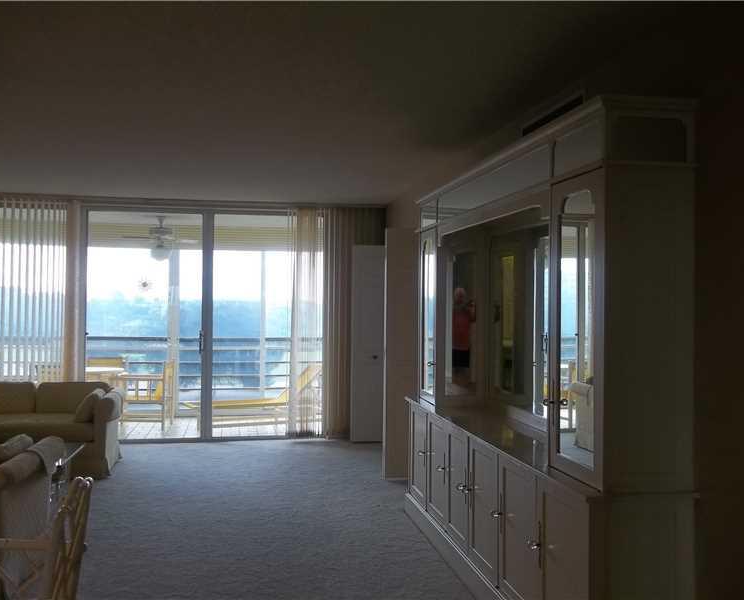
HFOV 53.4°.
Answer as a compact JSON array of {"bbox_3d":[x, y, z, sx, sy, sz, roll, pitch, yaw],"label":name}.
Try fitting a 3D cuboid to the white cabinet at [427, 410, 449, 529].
[{"bbox_3d":[0.541,0.974,4.257,0.348,0.581,0.414,1,-1,-11],"label":"white cabinet"}]

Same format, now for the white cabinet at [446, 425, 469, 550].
[{"bbox_3d":[0.615,0.969,3.865,0.348,0.581,0.394,1,-1,-11],"label":"white cabinet"}]

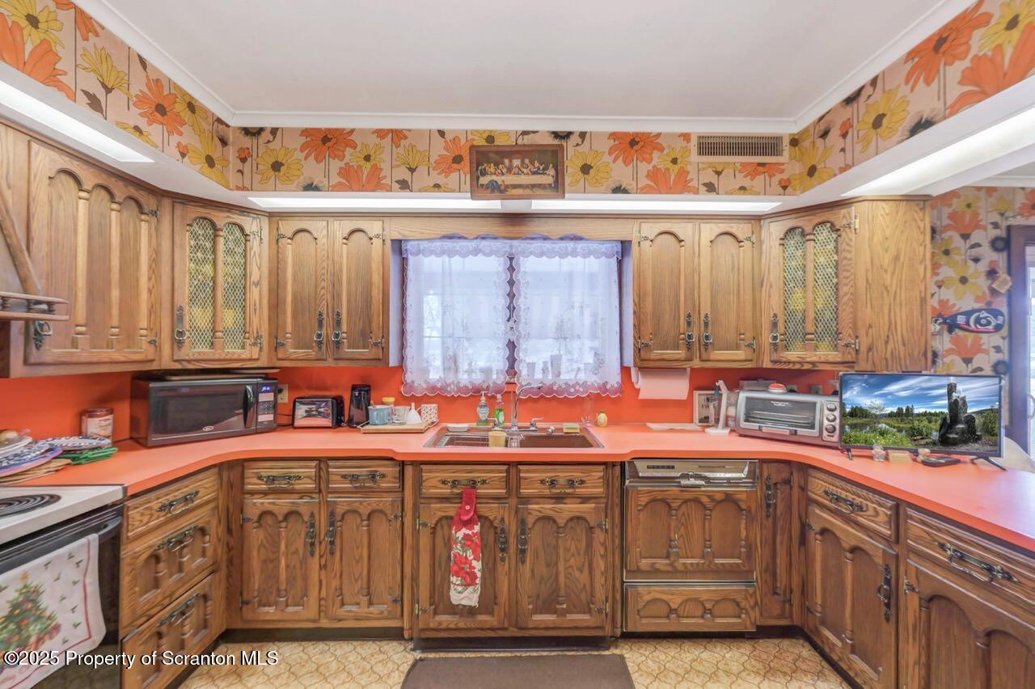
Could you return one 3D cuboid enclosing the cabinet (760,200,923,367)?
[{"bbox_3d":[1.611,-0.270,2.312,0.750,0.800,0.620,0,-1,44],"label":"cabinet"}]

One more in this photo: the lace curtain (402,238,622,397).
[{"bbox_3d":[-0.028,-0.156,2.509,1.264,0.905,0.095,0,0,-1],"label":"lace curtain"}]

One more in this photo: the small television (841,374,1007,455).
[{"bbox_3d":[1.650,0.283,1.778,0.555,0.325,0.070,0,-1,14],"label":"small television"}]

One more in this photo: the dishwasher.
[{"bbox_3d":[0.776,0.907,2.235,0.601,0.766,0.600,0,0,-1],"label":"dishwasher"}]

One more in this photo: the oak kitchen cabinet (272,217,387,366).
[{"bbox_3d":[-0.972,-0.273,2.375,0.617,0.778,0.335,0,0,-1],"label":"oak kitchen cabinet"}]

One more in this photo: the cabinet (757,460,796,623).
[{"bbox_3d":[1.176,0.901,2.251,0.167,0.757,0.600,0,0,-1],"label":"cabinet"}]

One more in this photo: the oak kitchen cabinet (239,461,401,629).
[{"bbox_3d":[-0.891,0.891,2.221,0.748,0.764,0.605,0,0,-1],"label":"oak kitchen cabinet"}]

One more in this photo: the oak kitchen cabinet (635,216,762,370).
[{"bbox_3d":[0.940,-0.272,2.405,0.667,0.790,0.335,0,0,-1],"label":"oak kitchen cabinet"}]

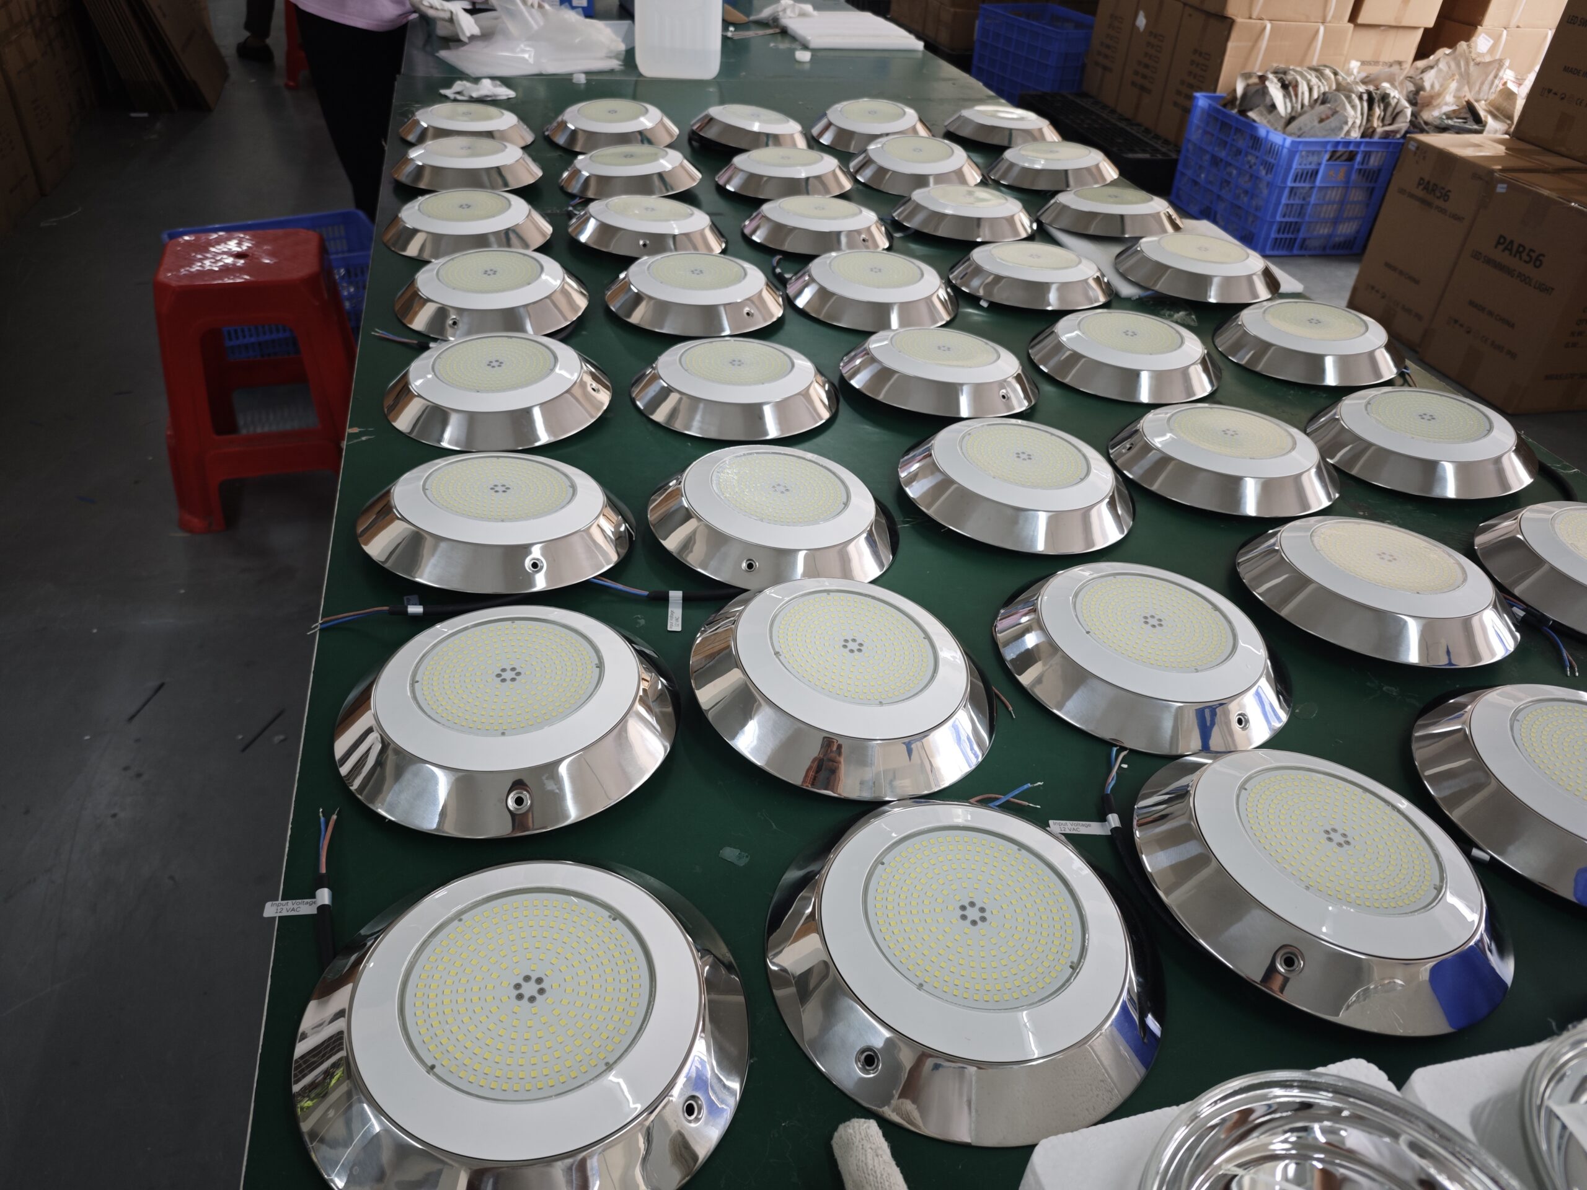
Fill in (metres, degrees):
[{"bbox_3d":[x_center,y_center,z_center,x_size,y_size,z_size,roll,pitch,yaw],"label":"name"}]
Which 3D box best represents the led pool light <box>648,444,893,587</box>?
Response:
[{"bbox_3d":[-0.015,-0.080,0.986,0.238,0.035,0.238,10,36,0],"label":"led pool light"}]

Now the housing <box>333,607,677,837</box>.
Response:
[{"bbox_3d":[-0.196,0.069,0.734,0.235,0.041,0.235,5,36,0],"label":"housing"}]

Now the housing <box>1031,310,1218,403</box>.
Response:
[{"bbox_3d":[0.412,-0.306,1.302,0.235,0.041,0.235,5,38,0],"label":"housing"}]

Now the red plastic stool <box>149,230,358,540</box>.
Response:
[{"bbox_3d":[-1.009,-0.430,2.030,0.381,0.449,0.379,-8,39,-17],"label":"red plastic stool"}]

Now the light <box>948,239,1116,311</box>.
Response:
[{"bbox_3d":[0.343,-0.463,1.517,0.238,0.035,0.238,4,35,0],"label":"light"}]

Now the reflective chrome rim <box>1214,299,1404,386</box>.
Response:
[{"bbox_3d":[0.679,-0.338,1.388,0.238,0.035,0.238,2,37,0],"label":"reflective chrome rim"}]

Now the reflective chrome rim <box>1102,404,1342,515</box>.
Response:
[{"bbox_3d":[0.448,-0.150,1.092,0.230,0.029,0.230,3,35,0],"label":"reflective chrome rim"}]

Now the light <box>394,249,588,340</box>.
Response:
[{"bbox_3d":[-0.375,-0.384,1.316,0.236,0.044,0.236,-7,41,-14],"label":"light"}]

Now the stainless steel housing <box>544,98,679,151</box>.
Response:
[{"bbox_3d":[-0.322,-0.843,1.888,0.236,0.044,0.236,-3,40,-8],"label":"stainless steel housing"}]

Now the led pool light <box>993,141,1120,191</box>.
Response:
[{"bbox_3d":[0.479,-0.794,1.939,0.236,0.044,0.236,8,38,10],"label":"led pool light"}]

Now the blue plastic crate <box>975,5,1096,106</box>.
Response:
[{"bbox_3d":[1.294,-2.740,5.399,0.442,0.386,0.647,-13,41,-23],"label":"blue plastic crate"}]

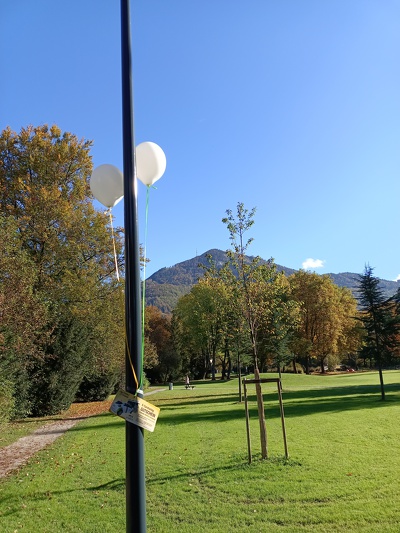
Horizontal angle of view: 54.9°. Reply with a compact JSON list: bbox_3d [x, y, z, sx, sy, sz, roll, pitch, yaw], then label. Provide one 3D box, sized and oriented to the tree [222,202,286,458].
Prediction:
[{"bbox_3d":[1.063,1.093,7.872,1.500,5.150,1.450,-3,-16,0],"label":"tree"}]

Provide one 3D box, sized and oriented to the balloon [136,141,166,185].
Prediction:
[{"bbox_3d":[-0.368,-0.755,2.850,0.242,0.318,0.242,-3,-16,0],"label":"balloon"}]

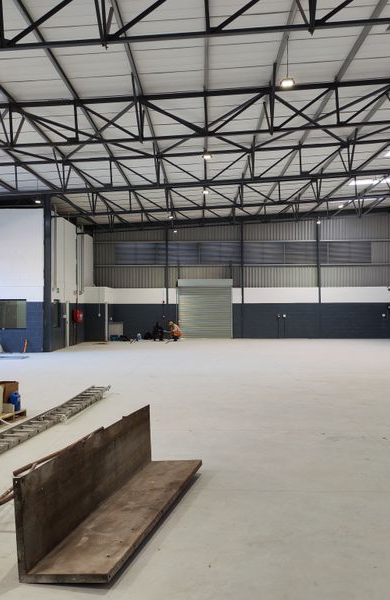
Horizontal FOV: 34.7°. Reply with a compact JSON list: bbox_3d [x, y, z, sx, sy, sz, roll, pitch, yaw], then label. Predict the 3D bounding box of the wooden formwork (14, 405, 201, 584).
[{"bbox_3d":[-0.506,1.359,4.982,0.556,0.615,2.720,-5,-1,12],"label":"wooden formwork"}]

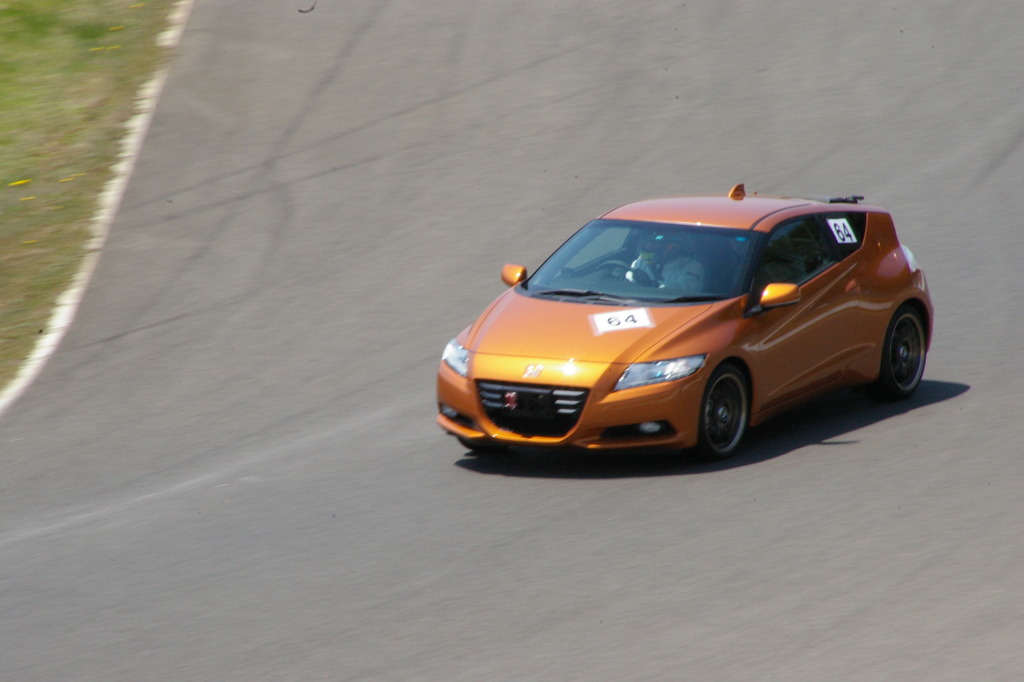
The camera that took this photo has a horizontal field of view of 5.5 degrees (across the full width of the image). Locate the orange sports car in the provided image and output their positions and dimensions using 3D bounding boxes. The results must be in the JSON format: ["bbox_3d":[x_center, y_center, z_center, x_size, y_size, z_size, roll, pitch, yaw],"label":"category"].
[{"bbox_3d":[1.068,-0.170,64.300,1.820,1.380,4.080,4,10,28],"label":"orange sports car"}]

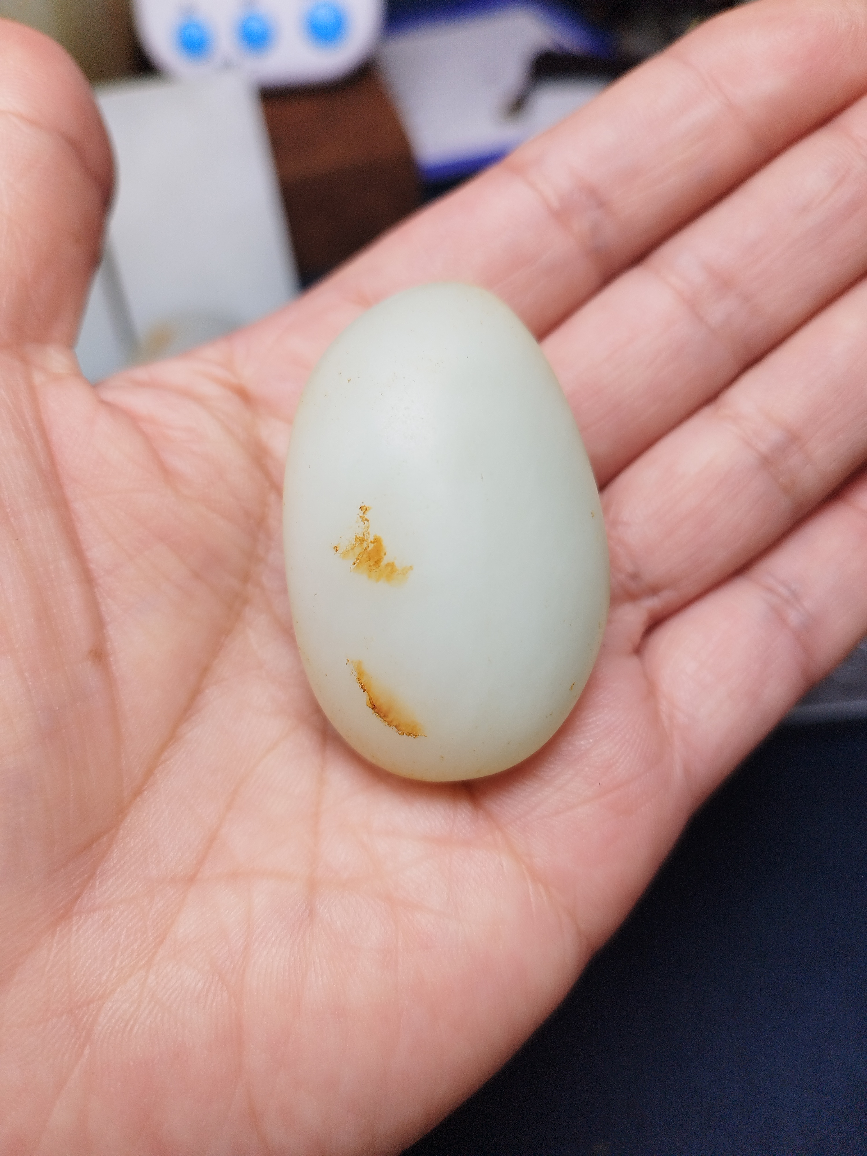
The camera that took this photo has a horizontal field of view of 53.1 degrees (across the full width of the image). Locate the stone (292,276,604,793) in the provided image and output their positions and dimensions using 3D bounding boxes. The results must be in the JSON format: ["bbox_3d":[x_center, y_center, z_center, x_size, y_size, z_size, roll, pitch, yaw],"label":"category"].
[{"bbox_3d":[0.001,-0.006,0.106,0.040,0.030,0.060,-6,78,-1],"label":"stone"}]

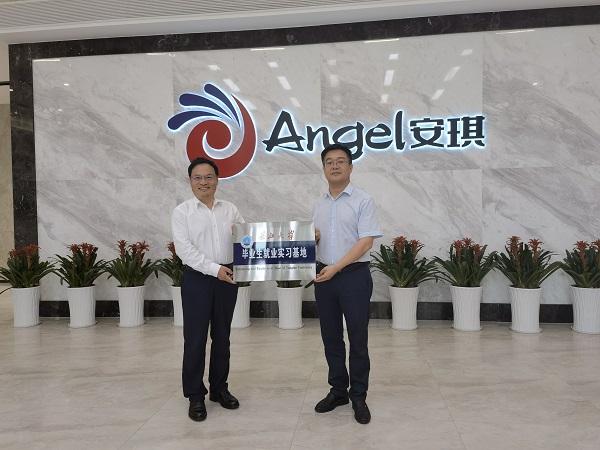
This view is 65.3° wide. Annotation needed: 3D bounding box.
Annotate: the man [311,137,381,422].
[{"bbox_3d":[0.311,0.353,3.074,0.470,1.790,0.400,0,2,19],"label":"man"}]

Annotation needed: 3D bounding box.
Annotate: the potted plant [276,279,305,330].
[{"bbox_3d":[-0.119,0.676,5.419,0.607,0.994,0.588,-1,2,7],"label":"potted plant"}]

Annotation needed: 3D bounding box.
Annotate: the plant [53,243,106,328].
[{"bbox_3d":[-2.669,0.712,5.719,0.640,0.986,0.621,-1,2,7],"label":"plant"}]

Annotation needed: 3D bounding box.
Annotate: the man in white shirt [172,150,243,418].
[{"bbox_3d":[-0.606,0.402,3.127,0.490,1.718,0.400,-2,2,-24],"label":"man in white shirt"}]

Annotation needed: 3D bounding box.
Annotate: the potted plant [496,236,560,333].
[{"bbox_3d":[2.470,0.632,5.104,0.666,1.016,0.646,-1,2,7],"label":"potted plant"}]

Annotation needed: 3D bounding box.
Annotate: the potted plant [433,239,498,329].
[{"bbox_3d":[1.860,0.645,5.202,0.668,1.004,0.648,-1,2,7],"label":"potted plant"}]

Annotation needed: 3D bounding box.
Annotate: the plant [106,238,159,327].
[{"bbox_3d":[-2.055,0.691,5.682,0.636,1.011,0.617,-1,2,7],"label":"plant"}]

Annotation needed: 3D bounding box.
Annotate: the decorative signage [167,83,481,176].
[{"bbox_3d":[0.238,-1.157,5.553,3.762,1.149,0.090,-1,2,7],"label":"decorative signage"}]

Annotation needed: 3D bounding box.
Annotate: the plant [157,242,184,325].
[{"bbox_3d":[-1.385,0.683,5.609,0.639,1.009,0.620,-1,2,7],"label":"plant"}]

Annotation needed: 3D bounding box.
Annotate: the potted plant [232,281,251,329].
[{"bbox_3d":[-0.729,0.681,5.510,0.617,0.998,0.598,-1,2,7],"label":"potted plant"}]

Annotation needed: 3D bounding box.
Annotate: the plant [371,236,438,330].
[{"bbox_3d":[1.172,0.643,5.269,0.699,1.028,0.660,-1,2,7],"label":"plant"}]

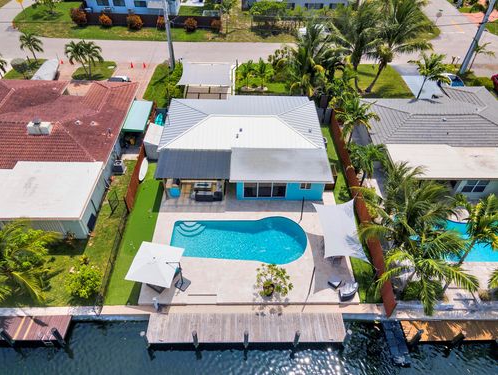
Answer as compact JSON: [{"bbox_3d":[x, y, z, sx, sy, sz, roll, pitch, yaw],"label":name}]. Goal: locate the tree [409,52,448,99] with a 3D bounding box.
[{"bbox_3d":[18.781,-10.907,37.494,3.900,6.900,3.900,0,44,0],"label":"tree"}]

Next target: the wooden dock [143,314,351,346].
[{"bbox_3d":[-0.150,9.307,22.773,12.500,0.500,1.950,0,44,0],"label":"wooden dock"}]

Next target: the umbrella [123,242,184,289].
[{"bbox_3d":[-6.080,5.722,23.597,3.100,2.750,3.000,9,45,9],"label":"umbrella"}]

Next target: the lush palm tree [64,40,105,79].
[{"bbox_3d":[-20.200,-15.435,42.788,4.300,4.600,3.600,0,46,0],"label":"lush palm tree"}]

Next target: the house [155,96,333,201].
[{"bbox_3d":[-0.500,-4.279,32.455,14.400,3.700,12.400,0,46,0],"label":"house"}]

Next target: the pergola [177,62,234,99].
[{"bbox_3d":[-4.900,-12.223,40.921,6.000,2.750,5.400,0,46,0],"label":"pergola"}]

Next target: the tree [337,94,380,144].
[{"bbox_3d":[10.326,-6.191,33.979,4.000,5.200,4.000,0,44,0],"label":"tree"}]

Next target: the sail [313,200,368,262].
[{"bbox_3d":[6.550,2.791,24.597,3.500,1.150,6.100,0,46,0],"label":"sail"}]

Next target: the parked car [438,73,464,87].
[{"bbox_3d":[24.600,-12.580,42.127,1.880,1.550,4.600,-10,46,-10],"label":"parked car"}]

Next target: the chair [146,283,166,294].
[{"bbox_3d":[-5.980,6.273,24.218,1.250,0.650,2.000,25,51,23],"label":"chair"}]

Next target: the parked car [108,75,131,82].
[{"bbox_3d":[-16.800,-12.831,43.332,4.500,1.550,1.850,0,44,0],"label":"parked car"}]

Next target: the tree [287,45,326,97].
[{"bbox_3d":[7.064,-13.821,41.315,4.400,5.800,4.400,0,44,0],"label":"tree"}]

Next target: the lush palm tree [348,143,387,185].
[{"bbox_3d":[10.094,-1.533,29.881,3.300,4.300,3.300,0,44,0],"label":"lush palm tree"}]

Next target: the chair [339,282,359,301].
[{"bbox_3d":[6.740,6.994,23.467,1.500,0.720,1.000,-30,52,-26],"label":"chair"}]

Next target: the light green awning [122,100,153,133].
[{"bbox_3d":[-10.830,-7.040,34.190,2.100,0.400,5.000,0,46,0],"label":"light green awning"}]

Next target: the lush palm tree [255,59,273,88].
[{"bbox_3d":[1.850,-13.409,41.569,2.000,3.500,2.000,0,46,0],"label":"lush palm tree"}]

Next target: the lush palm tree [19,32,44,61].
[{"bbox_3d":[-29.960,-19.189,48.061,3.100,4.000,3.100,0,44,0],"label":"lush palm tree"}]

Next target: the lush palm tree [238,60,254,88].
[{"bbox_3d":[-0.281,-13.900,43.000,1.900,3.500,1.900,0,44,0],"label":"lush palm tree"}]

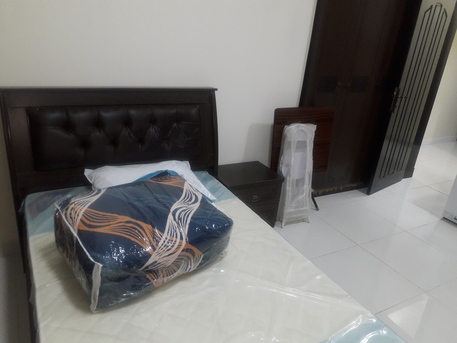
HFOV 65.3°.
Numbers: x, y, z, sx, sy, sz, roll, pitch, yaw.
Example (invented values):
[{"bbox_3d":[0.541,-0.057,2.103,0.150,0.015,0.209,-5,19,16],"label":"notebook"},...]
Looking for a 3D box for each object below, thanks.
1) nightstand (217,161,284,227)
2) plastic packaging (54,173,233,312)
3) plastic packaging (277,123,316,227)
[{"bbox_3d":[0.116,0.216,3.026,0.520,0.456,0.410,-7,25,-29],"label":"nightstand"},{"bbox_3d":[-0.419,0.279,1.715,0.660,0.250,0.570,-11,28,-36],"label":"plastic packaging"},{"bbox_3d":[0.581,0.029,3.045,0.320,0.870,0.210,-7,25,-28],"label":"plastic packaging"}]

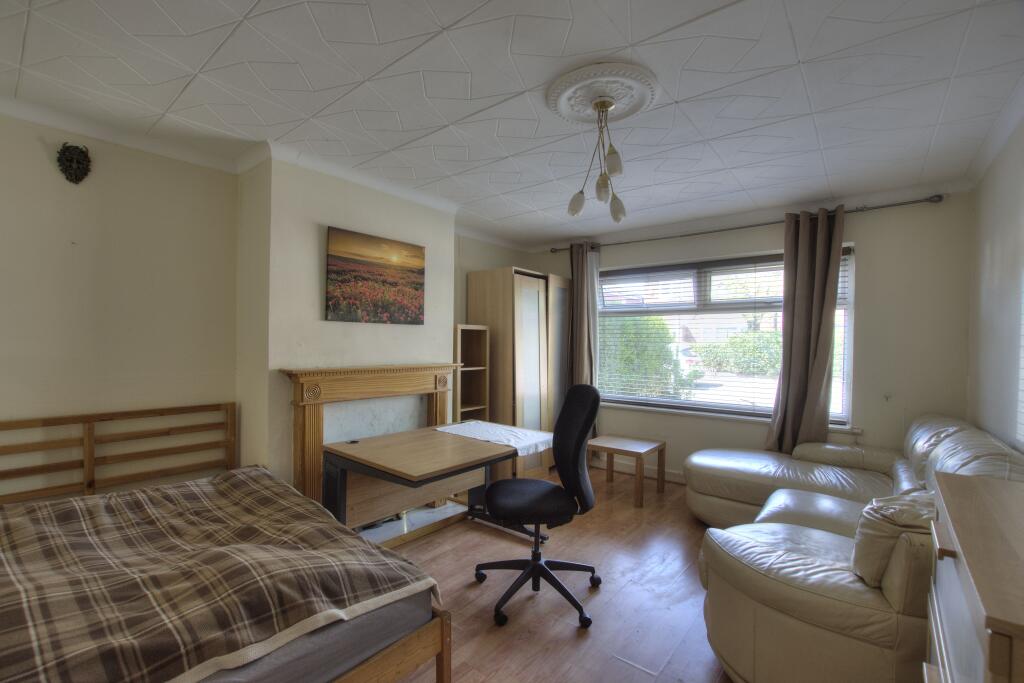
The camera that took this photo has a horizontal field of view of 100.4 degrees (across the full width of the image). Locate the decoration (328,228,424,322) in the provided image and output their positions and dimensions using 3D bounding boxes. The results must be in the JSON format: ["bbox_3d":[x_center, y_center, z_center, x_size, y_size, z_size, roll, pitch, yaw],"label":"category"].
[{"bbox_3d":[-0.936,-0.429,3.021,0.030,0.602,0.770,1,0,41],"label":"decoration"}]

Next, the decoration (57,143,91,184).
[{"bbox_3d":[-2.279,-0.927,2.222,0.080,0.205,0.128,1,0,41],"label":"decoration"}]

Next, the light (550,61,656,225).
[{"bbox_3d":[0.395,-0.804,1.893,0.485,0.600,0.485,1,0,0],"label":"light"}]

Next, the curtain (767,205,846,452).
[{"bbox_3d":[2.241,0.087,3.302,0.470,2.195,0.160,1,0,41],"label":"curtain"}]

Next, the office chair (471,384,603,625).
[{"bbox_3d":[0.157,0.769,2.254,0.670,1.105,0.660,1,0,-12],"label":"office chair"}]

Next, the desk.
[{"bbox_3d":[-0.369,0.950,2.531,0.780,0.720,1.150,1,0,41],"label":"desk"}]

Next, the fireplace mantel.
[{"bbox_3d":[-0.894,0.720,2.975,0.200,1.090,1.307,1,0,41],"label":"fireplace mantel"}]

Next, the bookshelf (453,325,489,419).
[{"bbox_3d":[-0.493,0.571,4.183,0.285,1.457,0.405,1,0,41],"label":"bookshelf"}]

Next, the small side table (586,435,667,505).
[{"bbox_3d":[0.990,1.110,3.761,0.510,0.438,0.490,1,0,38],"label":"small side table"}]

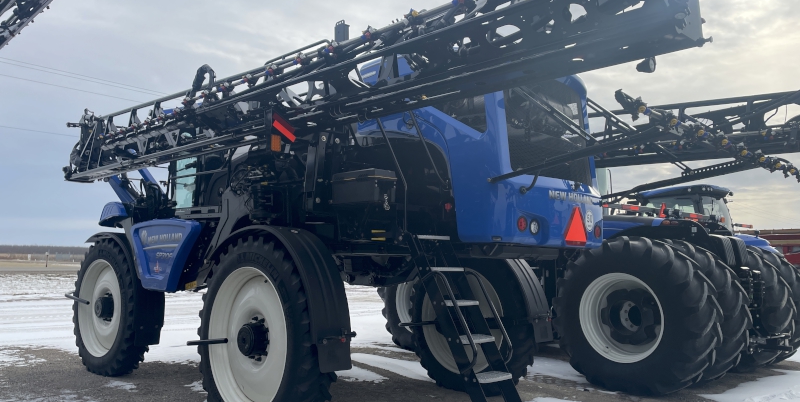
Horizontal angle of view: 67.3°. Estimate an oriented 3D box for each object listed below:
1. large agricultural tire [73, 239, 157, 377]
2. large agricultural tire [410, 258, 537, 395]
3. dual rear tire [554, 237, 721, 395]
[{"bbox_3d":[-4.138,1.522,8.654,1.961,1.961,0.391,-4,-7,41],"label":"large agricultural tire"},{"bbox_3d":[0.925,1.572,8.006,0.391,1.961,1.961,5,-7,-44],"label":"large agricultural tire"},{"bbox_3d":[3.058,1.516,7.951,0.615,2.032,2.032,5,-7,-42],"label":"dual rear tire"}]

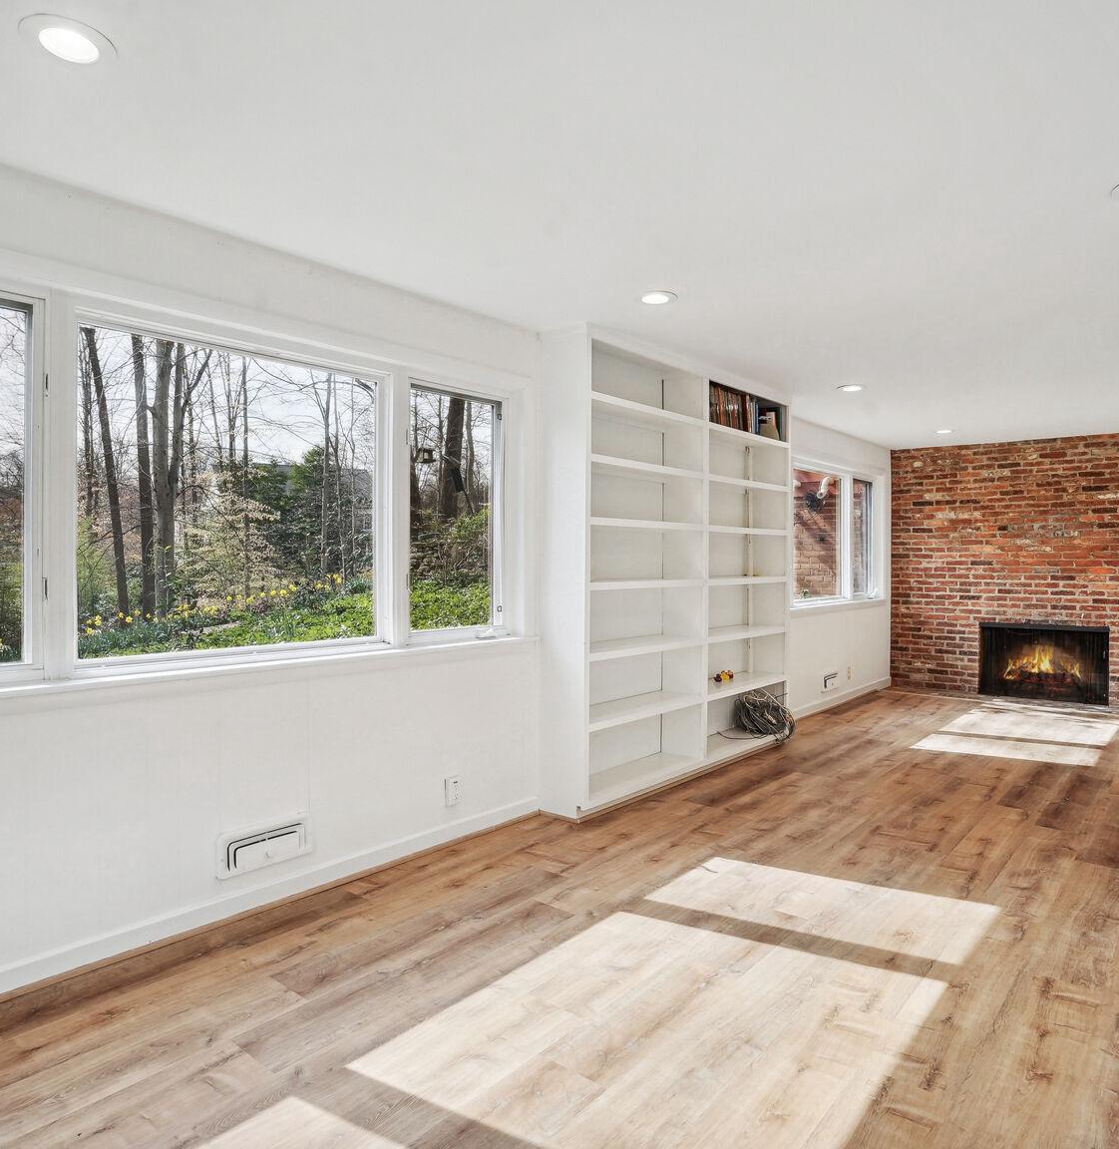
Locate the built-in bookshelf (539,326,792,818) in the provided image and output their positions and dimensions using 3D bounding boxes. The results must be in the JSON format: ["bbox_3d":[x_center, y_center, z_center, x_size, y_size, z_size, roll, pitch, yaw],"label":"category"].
[{"bbox_3d":[0.780,-0.013,4.762,0.310,2.430,2.360,1,1,41],"label":"built-in bookshelf"}]

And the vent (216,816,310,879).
[{"bbox_3d":[-1.078,0.998,2.831,0.030,0.152,0.360,1,1,41],"label":"vent"}]

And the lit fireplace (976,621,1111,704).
[{"bbox_3d":[4.581,0.821,7.260,1.020,0.700,0.350,1,1,34],"label":"lit fireplace"}]

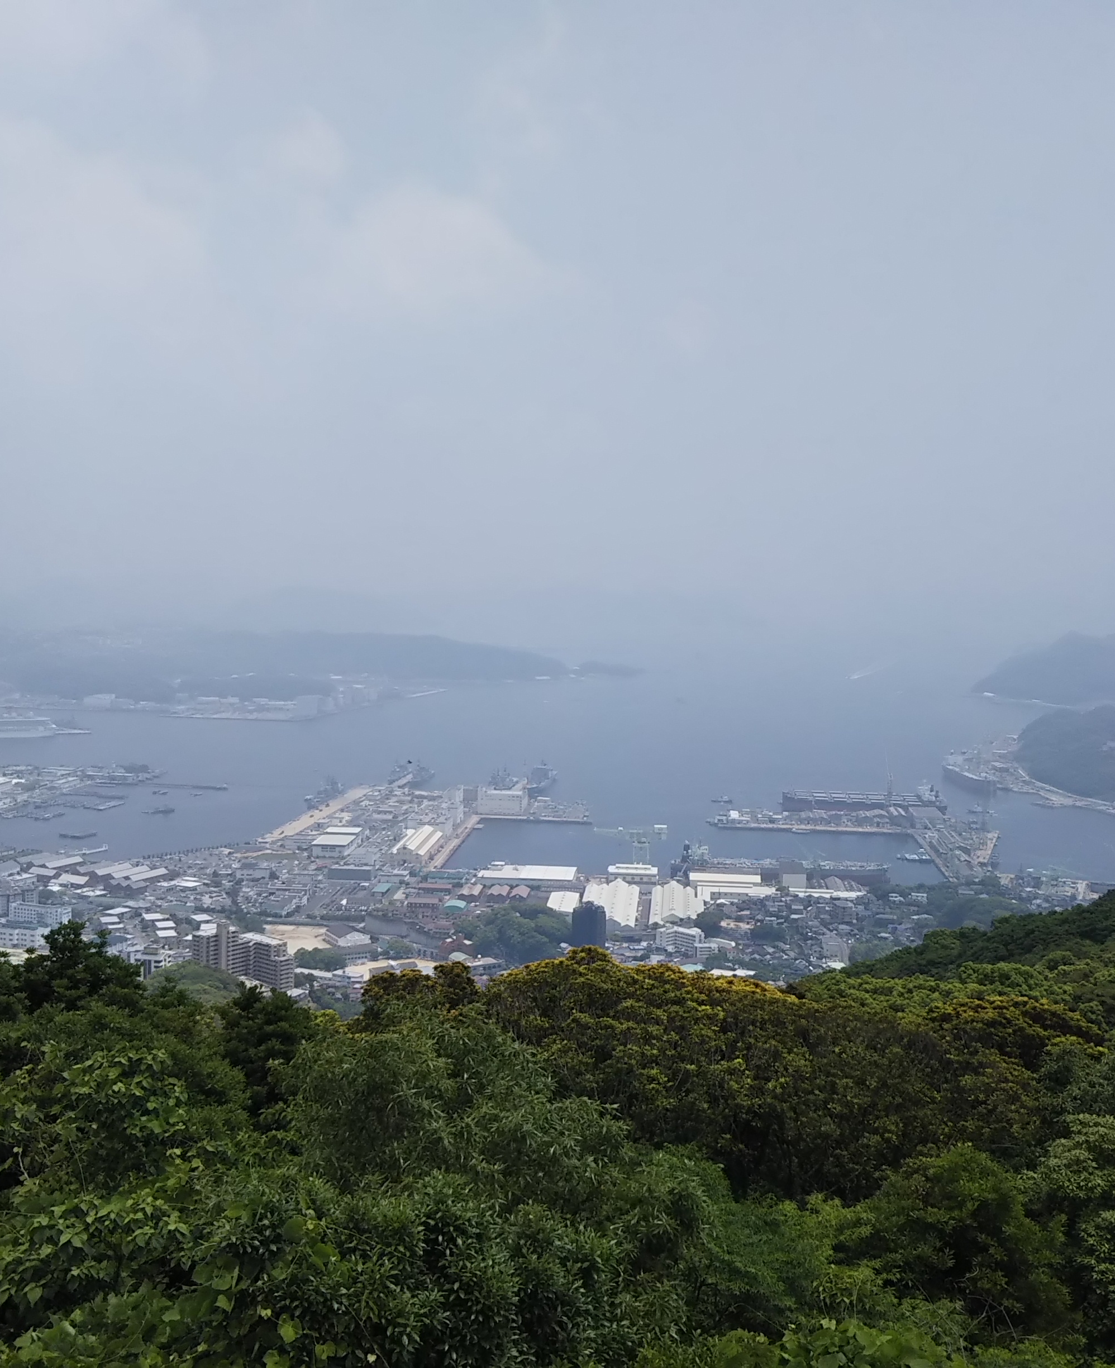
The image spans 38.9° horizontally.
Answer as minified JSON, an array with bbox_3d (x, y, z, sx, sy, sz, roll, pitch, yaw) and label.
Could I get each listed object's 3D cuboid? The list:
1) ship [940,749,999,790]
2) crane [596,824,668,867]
[{"bbox_3d":[653.890,133.880,2492.970,30.000,38.000,206.000,0,5,-5],"label":"ship"},{"bbox_3d":[81.000,183.470,1741.770,81.300,58.700,20.000,1,5,9],"label":"crane"}]

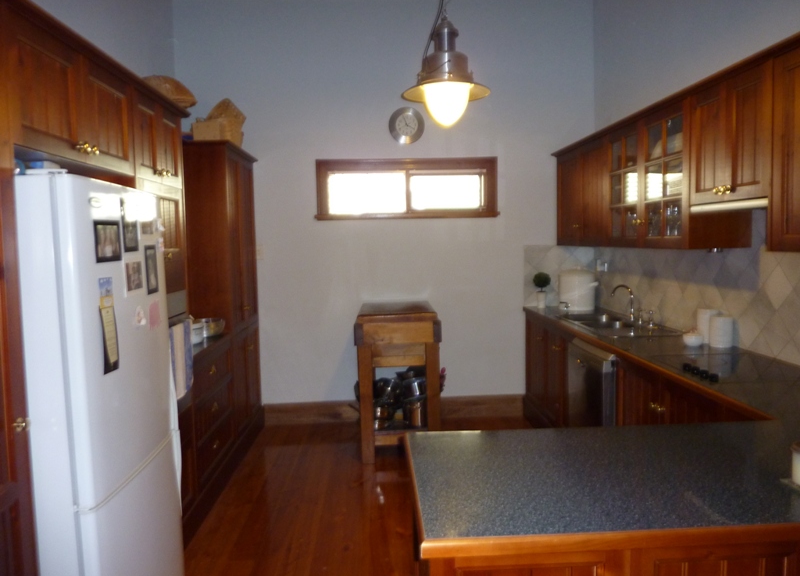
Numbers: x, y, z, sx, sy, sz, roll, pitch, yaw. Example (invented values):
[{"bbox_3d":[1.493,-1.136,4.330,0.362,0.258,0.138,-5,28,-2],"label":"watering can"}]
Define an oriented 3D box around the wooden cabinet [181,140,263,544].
[{"bbox_3d":[-1.343,0.151,3.608,0.573,2.110,1.947,-1,5,-2],"label":"wooden cabinet"}]

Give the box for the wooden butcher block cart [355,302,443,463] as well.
[{"bbox_3d":[-0.013,0.641,4.100,0.545,0.995,0.670,-1,5,-2],"label":"wooden butcher block cart"}]

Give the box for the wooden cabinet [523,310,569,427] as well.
[{"bbox_3d":[1.318,0.657,4.208,0.572,0.885,1.032,-1,5,-2],"label":"wooden cabinet"}]

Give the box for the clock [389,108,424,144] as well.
[{"bbox_3d":[0.055,-1.269,4.506,0.286,0.286,0.042,-1,5,-2],"label":"clock"}]

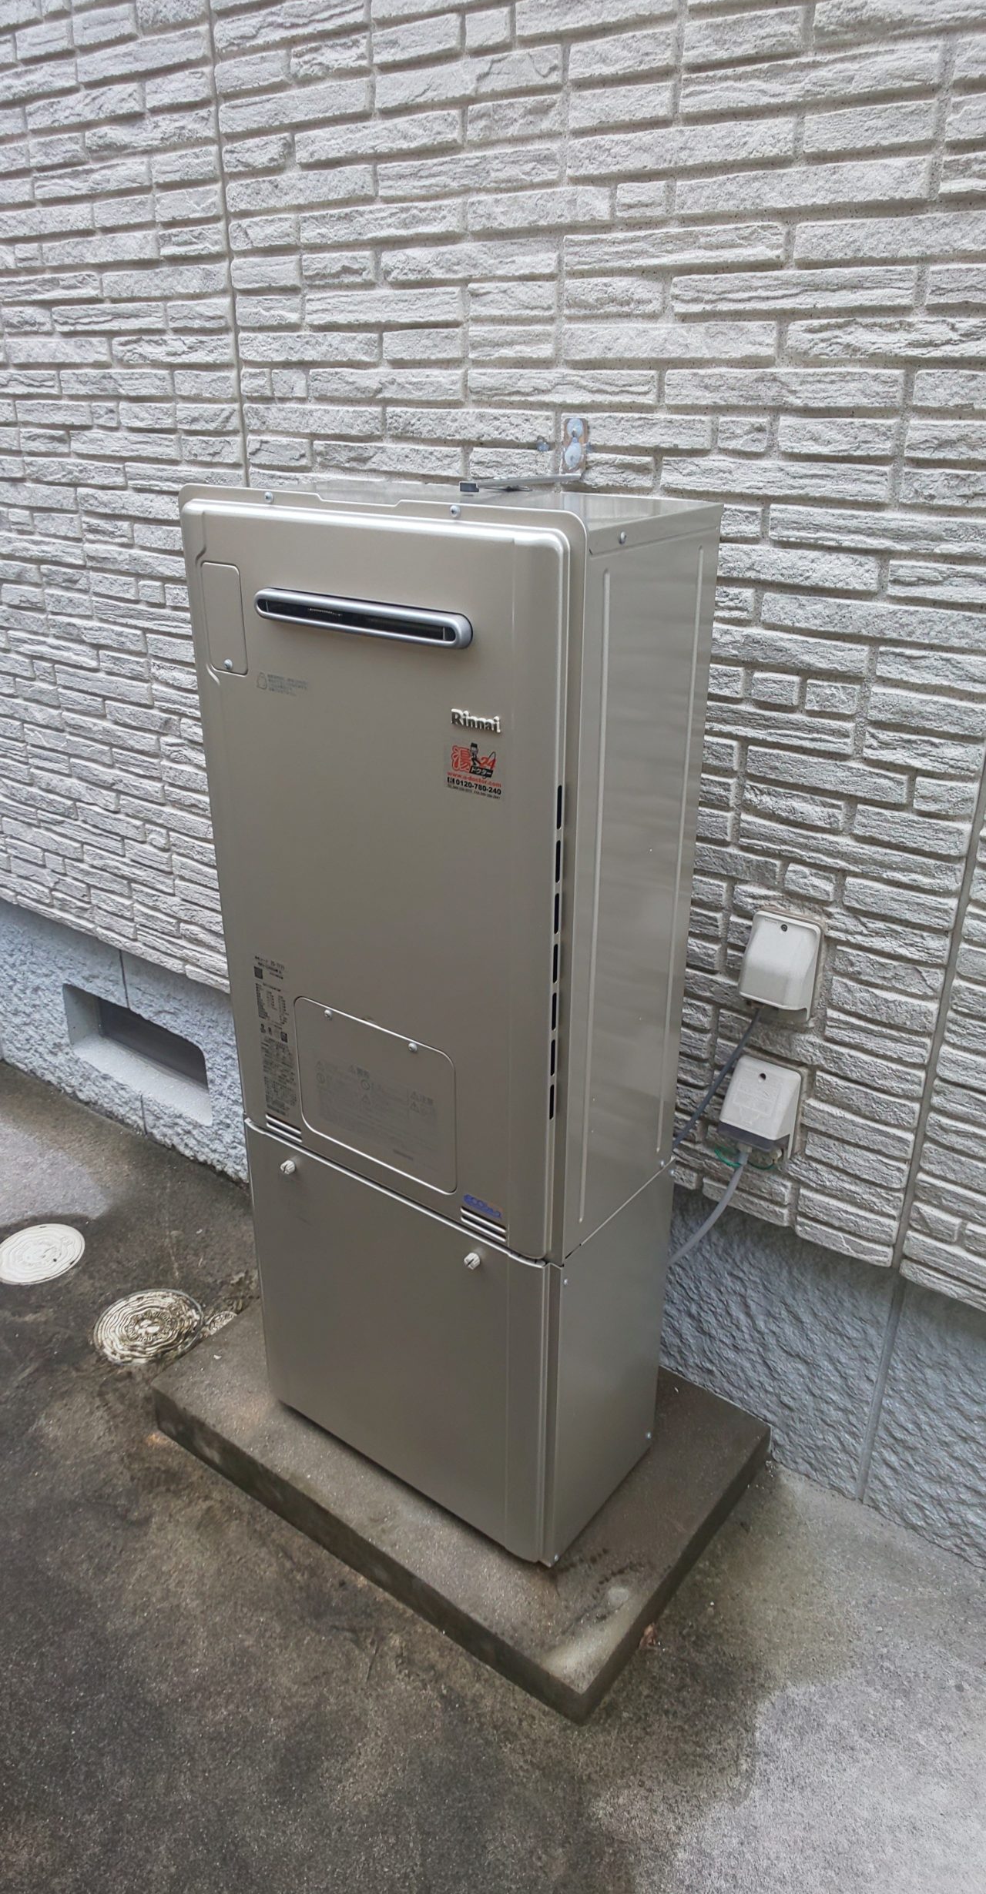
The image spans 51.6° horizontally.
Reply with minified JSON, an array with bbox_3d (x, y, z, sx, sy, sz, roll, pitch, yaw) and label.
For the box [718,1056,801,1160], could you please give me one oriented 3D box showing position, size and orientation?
[{"bbox_3d":[0.323,0.207,1.250,0.083,0.120,0.049,17,29,33],"label":"box"}]

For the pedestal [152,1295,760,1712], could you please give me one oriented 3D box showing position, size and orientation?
[{"bbox_3d":[-0.067,0.704,1.522,0.765,0.080,0.466,17,29,33],"label":"pedestal"}]

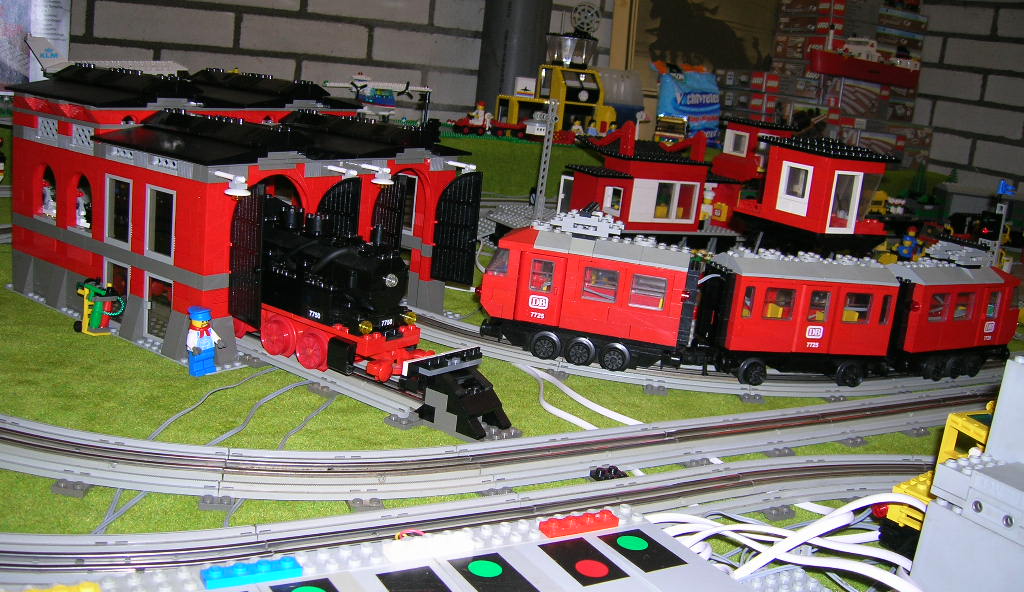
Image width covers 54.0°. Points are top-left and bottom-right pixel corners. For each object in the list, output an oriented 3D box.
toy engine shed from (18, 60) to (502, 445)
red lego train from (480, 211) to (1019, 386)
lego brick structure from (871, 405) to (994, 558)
[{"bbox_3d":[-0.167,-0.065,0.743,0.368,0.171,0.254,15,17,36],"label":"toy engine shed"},{"bbox_3d":[0.191,0.001,0.705,0.430,0.103,0.105,3,14,-10],"label":"red lego train"},{"bbox_3d":[0.219,0.090,0.488,0.078,0.058,0.042,-5,17,-37],"label":"lego brick structure"}]

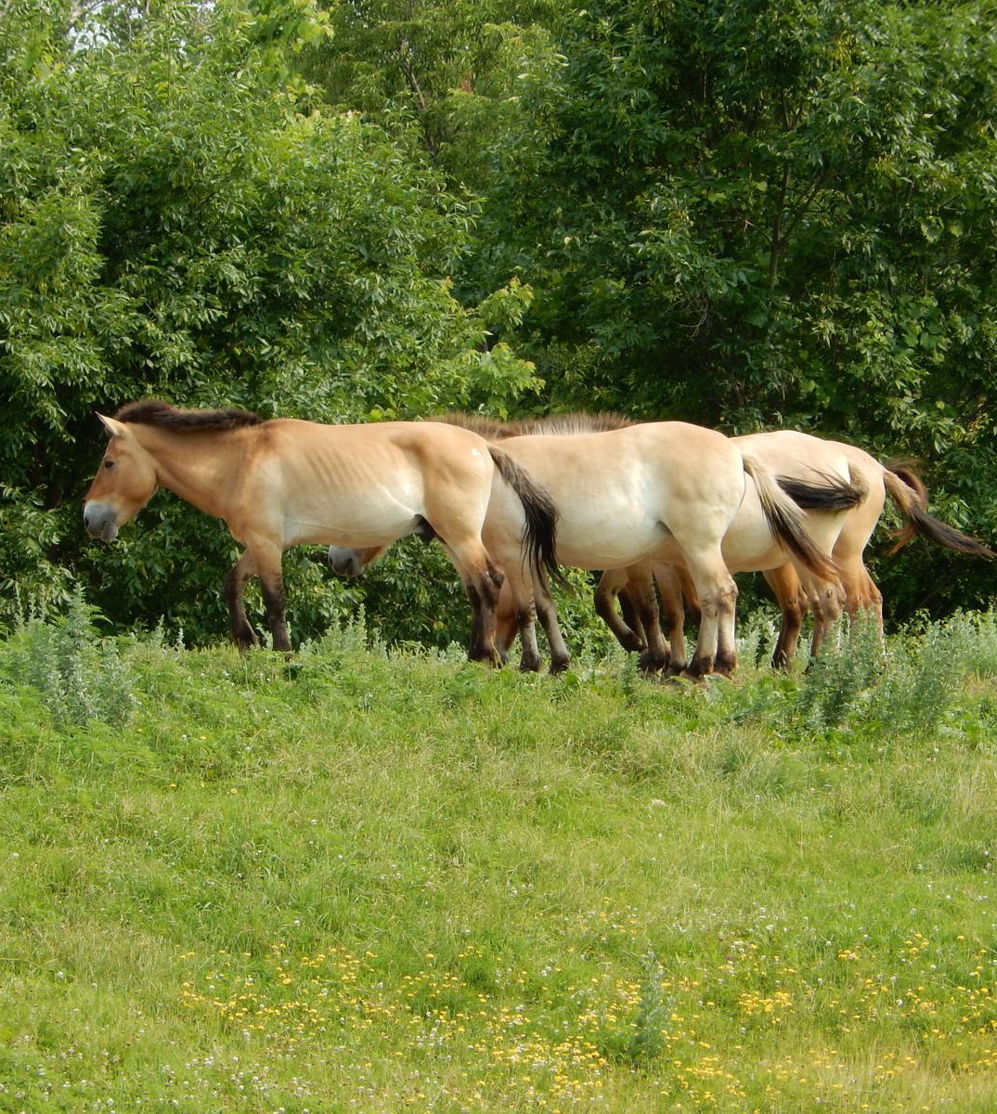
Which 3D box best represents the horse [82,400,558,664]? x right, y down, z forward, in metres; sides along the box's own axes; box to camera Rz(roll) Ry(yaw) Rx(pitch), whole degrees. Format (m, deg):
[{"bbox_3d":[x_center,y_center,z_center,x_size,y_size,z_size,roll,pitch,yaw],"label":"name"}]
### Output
[{"bbox_3d":[-0.982,-0.130,70.300,2.537,1.450,0.520,0,1,7],"label":"horse"}]

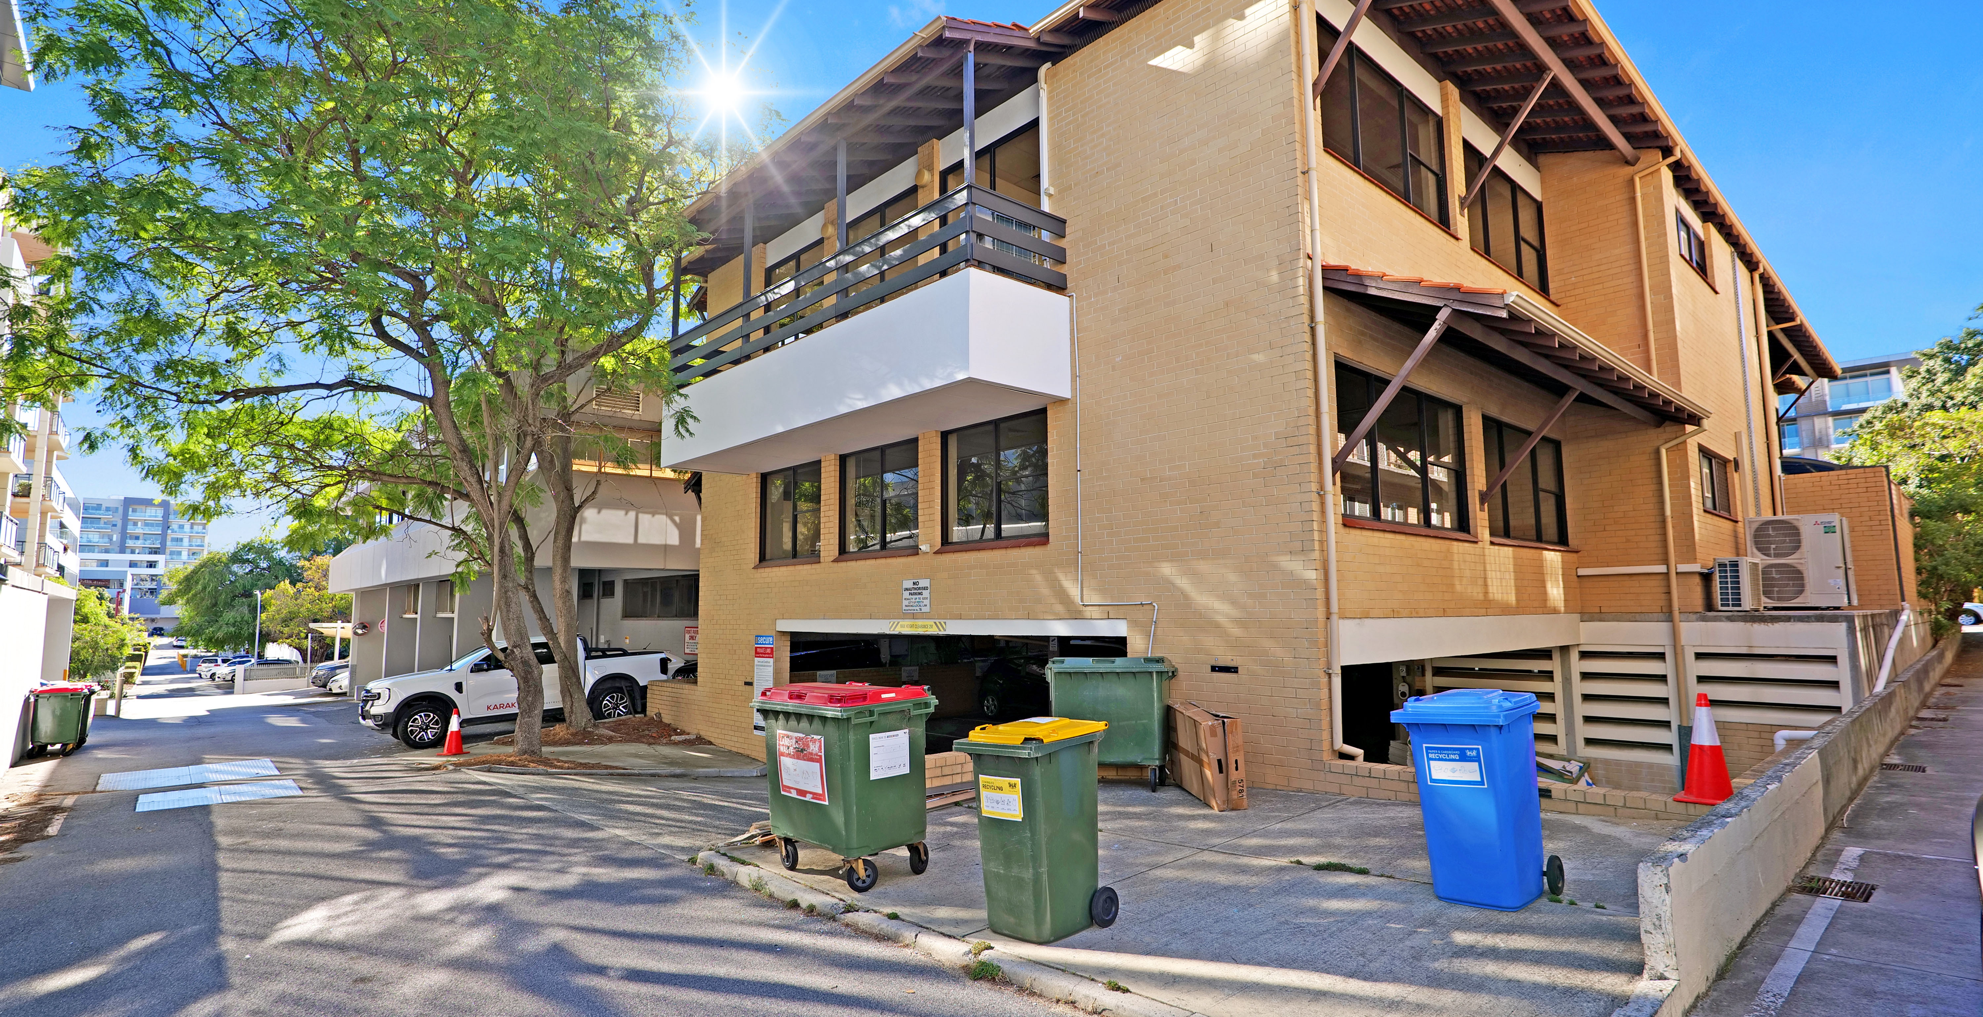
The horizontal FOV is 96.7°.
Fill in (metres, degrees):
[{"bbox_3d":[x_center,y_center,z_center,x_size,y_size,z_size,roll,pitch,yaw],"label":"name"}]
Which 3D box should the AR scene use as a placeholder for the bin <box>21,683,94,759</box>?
[{"bbox_3d":[-16.939,3.821,16.021,0.780,1.190,1.250,5,-9,-43],"label":"bin"}]

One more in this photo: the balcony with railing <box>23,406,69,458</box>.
[{"bbox_3d":[-43.865,-3.469,40.870,1.150,1.250,6.300,5,-9,-43],"label":"balcony with railing"}]

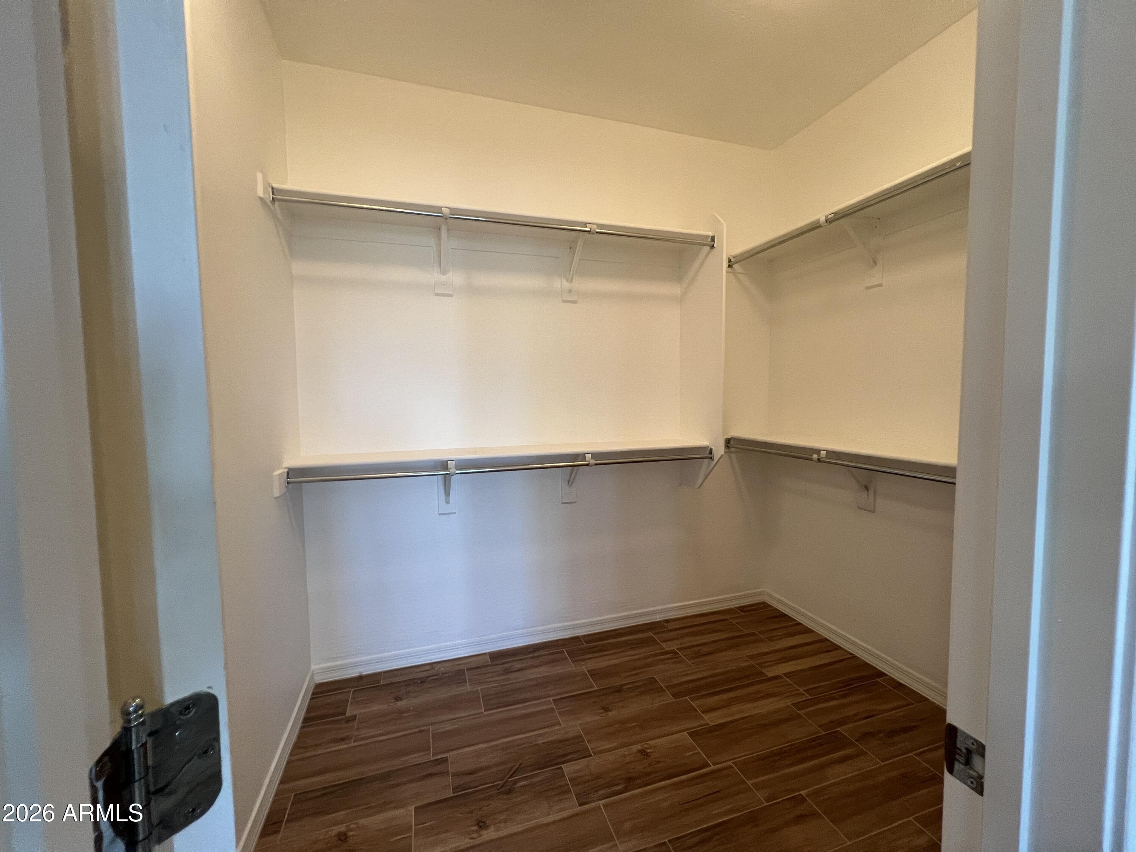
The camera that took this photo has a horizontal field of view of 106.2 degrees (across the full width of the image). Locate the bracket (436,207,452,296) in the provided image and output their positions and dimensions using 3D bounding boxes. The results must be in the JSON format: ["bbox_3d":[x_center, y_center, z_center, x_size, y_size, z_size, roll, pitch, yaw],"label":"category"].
[{"bbox_3d":[-0.559,-0.770,1.916,0.085,0.308,0.300,-2,3,-17],"label":"bracket"}]

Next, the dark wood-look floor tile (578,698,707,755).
[{"bbox_3d":[0.317,1.231,1.753,0.510,0.010,0.173,-2,3,-17],"label":"dark wood-look floor tile"}]

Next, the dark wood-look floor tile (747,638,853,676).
[{"bbox_3d":[1.158,1.159,2.138,0.506,0.010,0.166,-2,4,-17],"label":"dark wood-look floor tile"}]

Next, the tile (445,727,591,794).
[{"bbox_3d":[-0.170,1.208,1.553,0.493,0.010,0.166,-2,4,-17],"label":"tile"}]

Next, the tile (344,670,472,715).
[{"bbox_3d":[-0.706,1.194,1.919,0.495,0.010,0.166,-2,3,-17],"label":"tile"}]

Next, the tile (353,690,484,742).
[{"bbox_3d":[-0.629,1.239,1.829,0.510,0.010,0.173,-2,3,-17],"label":"tile"}]

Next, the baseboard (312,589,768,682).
[{"bbox_3d":[0.038,1.112,2.351,2.550,0.085,0.013,-2,3,-17],"label":"baseboard"}]

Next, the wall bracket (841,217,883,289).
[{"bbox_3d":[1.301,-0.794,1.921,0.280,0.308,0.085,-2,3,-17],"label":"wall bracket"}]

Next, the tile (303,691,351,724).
[{"bbox_3d":[-1.032,1.204,1.820,0.180,0.010,0.166,-2,3,-17],"label":"tile"}]

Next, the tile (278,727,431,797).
[{"bbox_3d":[-0.783,1.254,1.600,0.510,0.010,0.173,-2,3,-17],"label":"tile"}]

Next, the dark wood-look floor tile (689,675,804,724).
[{"bbox_3d":[0.809,1.217,1.903,0.510,0.010,0.173,-2,3,-17],"label":"dark wood-look floor tile"}]

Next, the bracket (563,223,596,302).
[{"bbox_3d":[0.052,-0.779,2.076,0.085,0.287,0.330,-2,4,-17],"label":"bracket"}]

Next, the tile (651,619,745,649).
[{"bbox_3d":[0.746,1.187,2.432,0.510,0.010,0.173,-2,3,-17],"label":"tile"}]

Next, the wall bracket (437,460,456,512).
[{"bbox_3d":[-0.552,0.292,1.949,0.086,0.294,0.330,-2,4,-17],"label":"wall bracket"}]

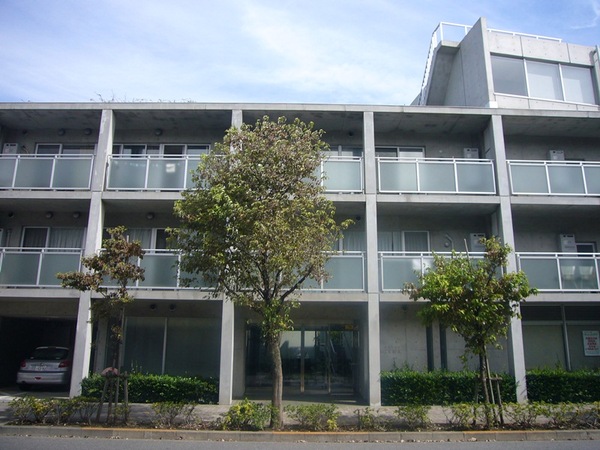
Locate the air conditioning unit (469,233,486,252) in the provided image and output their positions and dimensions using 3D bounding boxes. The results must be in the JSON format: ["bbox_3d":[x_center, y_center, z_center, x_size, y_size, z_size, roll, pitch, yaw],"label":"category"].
[{"bbox_3d":[5.643,0.633,15.477,0.470,0.720,0.250,1,-13,-1],"label":"air conditioning unit"}]

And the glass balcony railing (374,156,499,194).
[{"bbox_3d":[4.036,-1.442,14.344,3.580,1.100,0.070,1,-14,-1],"label":"glass balcony railing"}]

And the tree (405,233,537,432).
[{"bbox_3d":[3.544,2.106,9.893,2.800,3.900,2.600,1,-14,-1],"label":"tree"}]

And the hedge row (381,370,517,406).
[{"bbox_3d":[3.965,4.441,13.173,3.650,0.840,0.700,1,-14,-1],"label":"hedge row"}]

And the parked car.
[{"bbox_3d":[-7.905,4.827,16.587,1.660,1.430,3.830,1,-14,-1],"label":"parked car"}]

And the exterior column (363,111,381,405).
[{"bbox_3d":[2.102,0.711,14.320,0.300,8.678,0.330,1,-13,-1],"label":"exterior column"}]

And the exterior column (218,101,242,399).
[{"bbox_3d":[-1.935,0.672,14.273,0.300,8.663,0.330,1,-13,-1],"label":"exterior column"}]

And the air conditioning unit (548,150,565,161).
[{"bbox_3d":[8.337,-2.076,15.766,0.460,0.580,0.250,1,-14,-1],"label":"air conditioning unit"}]

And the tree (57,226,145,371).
[{"bbox_3d":[-4.283,1.961,10.165,1.875,3.962,1.650,1,-13,-1],"label":"tree"}]

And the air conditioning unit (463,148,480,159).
[{"bbox_3d":[5.680,-2.153,16.141,0.470,0.720,0.250,1,-13,-1],"label":"air conditioning unit"}]

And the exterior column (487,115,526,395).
[{"bbox_3d":[5.972,0.756,13.970,0.290,8.473,0.380,1,-14,-1],"label":"exterior column"}]

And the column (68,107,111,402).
[{"bbox_3d":[-6.002,0.584,14.237,0.300,8.443,0.330,1,-13,-1],"label":"column"}]

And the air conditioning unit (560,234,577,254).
[{"bbox_3d":[8.515,0.713,15.498,0.470,0.720,0.250,1,-13,-1],"label":"air conditioning unit"}]

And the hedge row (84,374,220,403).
[{"bbox_3d":[-3.925,4.409,13.072,3.650,0.720,0.700,1,-14,-1],"label":"hedge row"}]

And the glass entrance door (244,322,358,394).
[{"bbox_3d":[0.060,4.466,16.157,3.767,2.192,0.100,1,-13,-1],"label":"glass entrance door"}]

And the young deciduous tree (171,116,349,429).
[{"bbox_3d":[-0.887,0.766,10.099,3.800,6.550,3.500,1,-14,-1],"label":"young deciduous tree"}]

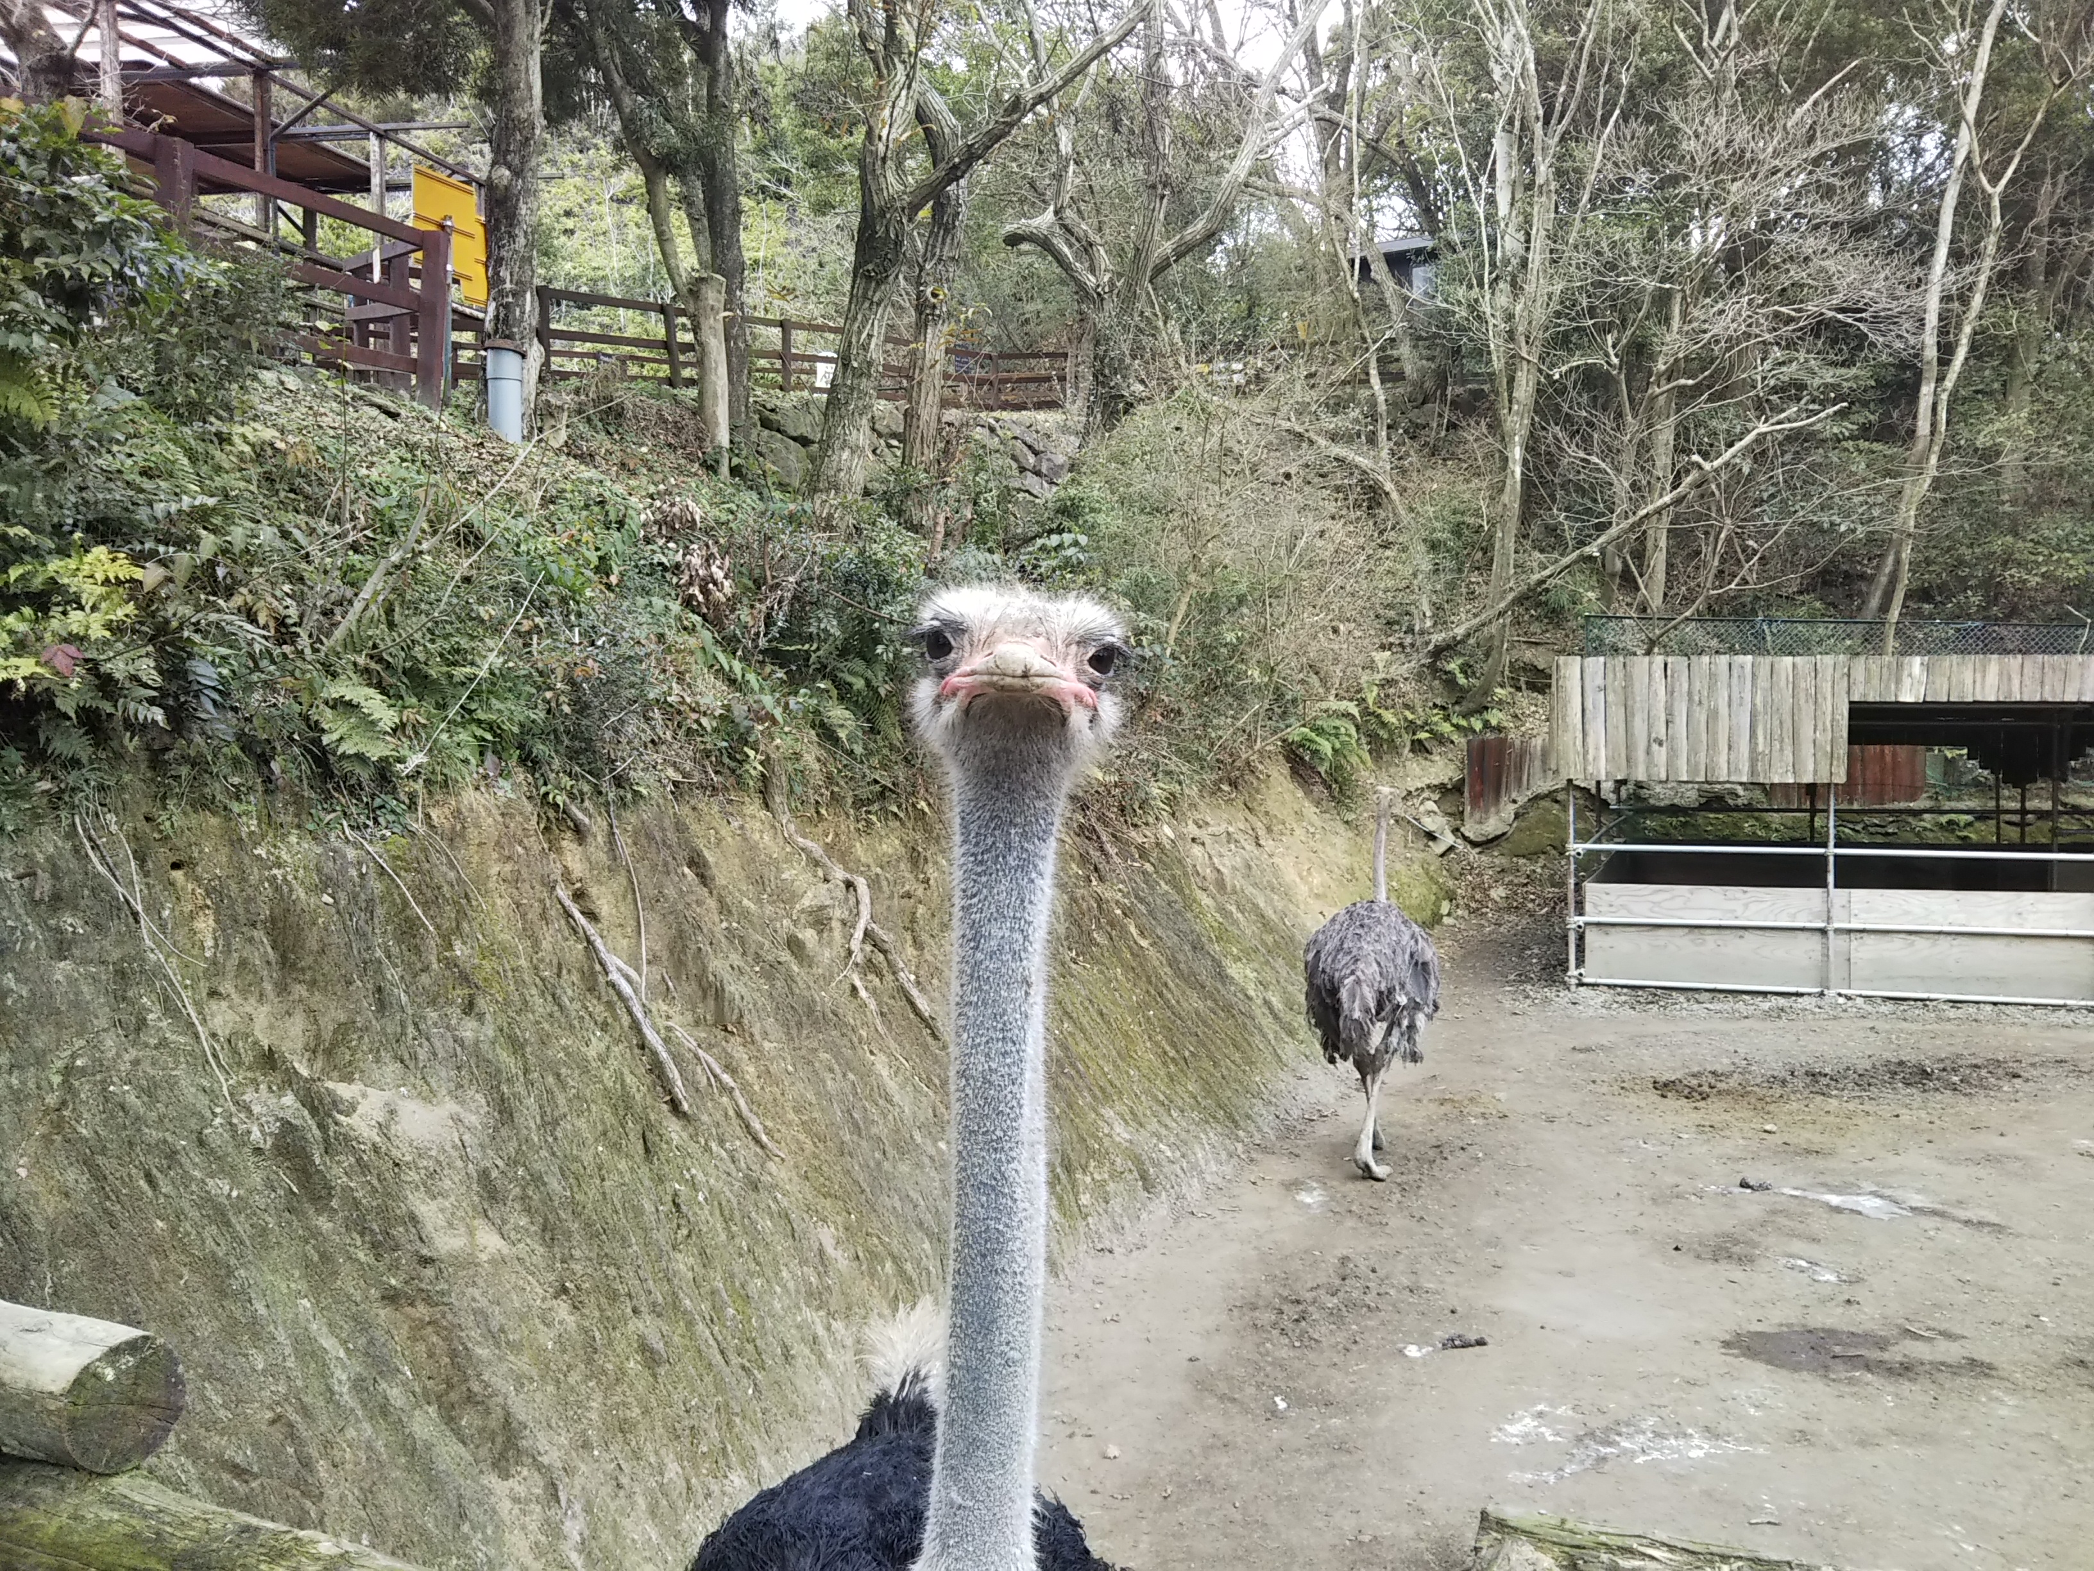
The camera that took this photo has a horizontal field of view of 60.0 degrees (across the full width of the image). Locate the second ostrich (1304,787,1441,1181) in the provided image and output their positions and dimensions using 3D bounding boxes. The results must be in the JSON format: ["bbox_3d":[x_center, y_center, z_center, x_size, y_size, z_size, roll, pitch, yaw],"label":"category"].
[{"bbox_3d":[1.500,0.880,8.350,0.600,1.760,1.120,0,1,14],"label":"second ostrich"}]

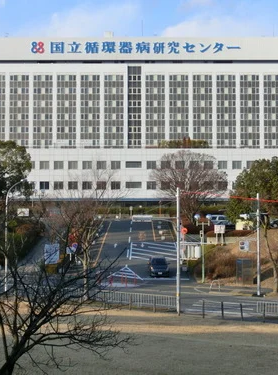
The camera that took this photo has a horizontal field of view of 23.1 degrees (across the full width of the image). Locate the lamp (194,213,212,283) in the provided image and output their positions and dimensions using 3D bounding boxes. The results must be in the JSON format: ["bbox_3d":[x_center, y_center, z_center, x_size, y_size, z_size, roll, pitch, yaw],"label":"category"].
[{"bbox_3d":[5.590,5.241,59.300,1.600,6.100,0.500,0,-2,0],"label":"lamp"}]

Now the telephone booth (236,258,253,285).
[{"bbox_3d":[9.111,7.231,58.300,1.050,2.200,1.050,1,-2,-18],"label":"telephone booth"}]

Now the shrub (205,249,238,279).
[{"bbox_3d":[7.413,6.892,61.000,2.900,2.750,2.600,0,-2,0],"label":"shrub"}]

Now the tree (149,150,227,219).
[{"bbox_3d":[6.635,0.000,91.000,10.300,10.000,9.800,0,-2,0],"label":"tree"}]

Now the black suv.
[{"bbox_3d":[1.803,7.176,61.200,1.760,1.600,4.200,0,-2,-2],"label":"black suv"}]

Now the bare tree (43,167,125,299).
[{"bbox_3d":[-3.861,3.320,49.000,6.100,9.500,6.000,0,-2,0],"label":"bare tree"}]

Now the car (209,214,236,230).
[{"bbox_3d":[10.629,4.459,88.000,4.200,1.680,1.720,-2,-2,44],"label":"car"}]

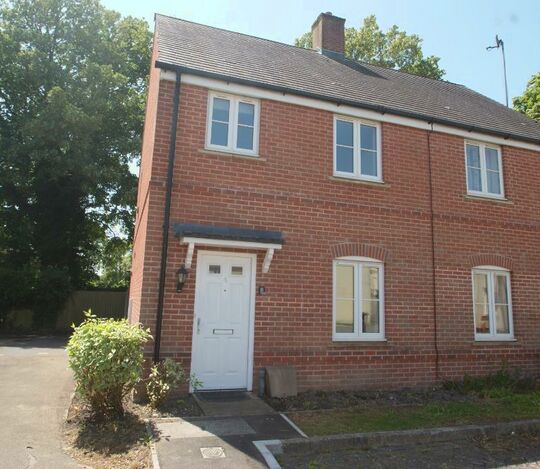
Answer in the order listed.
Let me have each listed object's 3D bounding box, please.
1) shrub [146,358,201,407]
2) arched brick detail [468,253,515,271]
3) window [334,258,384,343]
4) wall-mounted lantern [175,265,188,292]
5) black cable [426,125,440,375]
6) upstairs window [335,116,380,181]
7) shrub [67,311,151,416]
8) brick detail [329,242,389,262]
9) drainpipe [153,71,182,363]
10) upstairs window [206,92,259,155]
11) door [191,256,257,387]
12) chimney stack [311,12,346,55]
[{"bbox_3d":[-1.315,1.989,5.008,0.640,0.600,0.500,5,-10,-16],"label":"shrub"},{"bbox_3d":[4.346,0.555,7.316,1.120,0.300,0.100,5,-10,-16],"label":"arched brick detail"},{"bbox_3d":[1.523,1.092,6.351,1.020,1.420,0.100,5,-10,-17],"label":"window"},{"bbox_3d":[-1.291,0.638,5.374,0.170,0.360,0.200,5,-10,-17],"label":"wall-mounted lantern"},{"bbox_3d":[3.043,0.228,6.859,0.040,4.740,0.050,5,-9,-17],"label":"black cable"},{"bbox_3d":[1.622,-1.565,6.808,0.976,1.177,0.090,5,-10,-16],"label":"upstairs window"},{"bbox_3d":[-1.944,1.621,4.652,1.000,1.270,0.950,5,-10,-17],"label":"shrub"},{"bbox_3d":[1.558,0.313,6.458,1.080,0.280,0.110,5,-10,-17],"label":"brick detail"},{"bbox_3d":[-1.546,-0.191,5.550,0.075,4.900,0.090,5,-10,-16],"label":"drainpipe"},{"bbox_3d":[-0.608,-1.827,6.173,0.864,1.023,0.090,5,-10,-16],"label":"upstairs window"},{"bbox_3d":[-0.697,1.308,5.627,0.930,2.060,0.100,5,-10,-17],"label":"door"},{"bbox_3d":[1.869,-6.009,11.698,0.800,1.420,0.660,5,-10,-17],"label":"chimney stack"}]

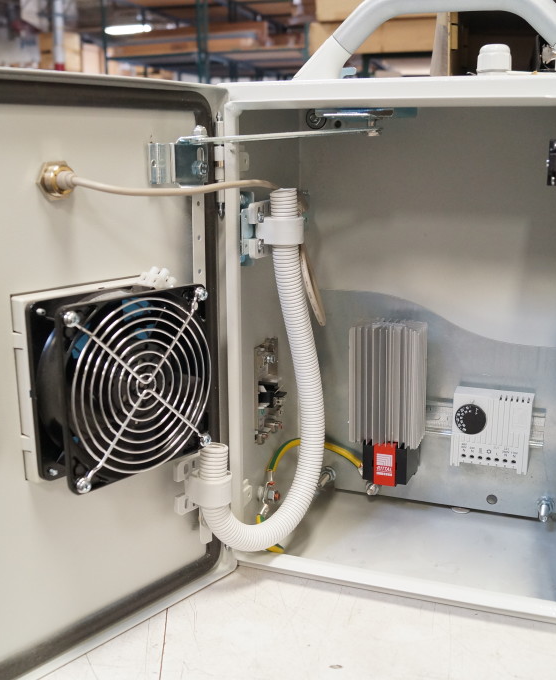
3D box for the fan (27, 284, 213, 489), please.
[{"bbox_3d":[-0.102,0.026,0.510,0.038,0.119,0.119,11,18,40],"label":"fan"}]

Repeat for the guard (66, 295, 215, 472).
[{"bbox_3d":[-0.085,0.030,0.495,0.009,0.116,0.116,11,18,40],"label":"guard"}]

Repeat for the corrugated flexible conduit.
[{"bbox_3d":[-0.004,0.024,0.624,0.041,0.288,0.155,10,17,36],"label":"corrugated flexible conduit"}]

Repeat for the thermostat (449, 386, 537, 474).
[{"bbox_3d":[0.205,0.086,0.734,0.071,0.071,0.034,5,14,20],"label":"thermostat"}]

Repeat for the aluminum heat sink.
[{"bbox_3d":[0.108,0.039,0.729,0.067,0.110,0.055,5,14,20],"label":"aluminum heat sink"}]

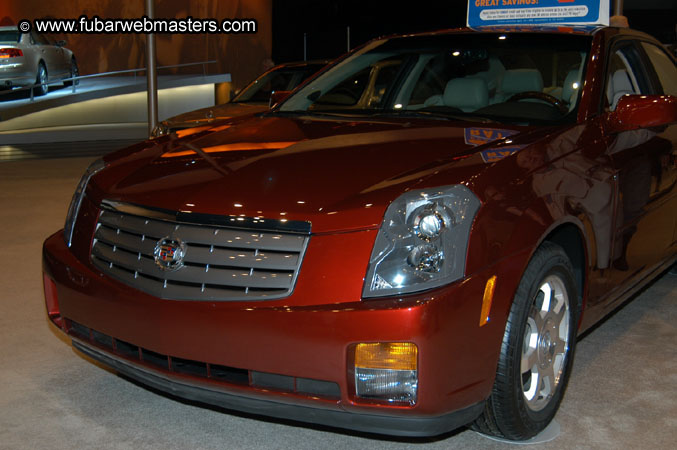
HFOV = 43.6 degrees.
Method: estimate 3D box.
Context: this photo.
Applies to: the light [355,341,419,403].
[{"bbox_3d":[0.129,0.382,2.242,0.160,0.150,0.090,5,11,26],"label":"light"}]

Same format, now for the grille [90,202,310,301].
[{"bbox_3d":[-0.470,0.084,2.508,0.860,0.255,0.160,6,11,34],"label":"grille"}]

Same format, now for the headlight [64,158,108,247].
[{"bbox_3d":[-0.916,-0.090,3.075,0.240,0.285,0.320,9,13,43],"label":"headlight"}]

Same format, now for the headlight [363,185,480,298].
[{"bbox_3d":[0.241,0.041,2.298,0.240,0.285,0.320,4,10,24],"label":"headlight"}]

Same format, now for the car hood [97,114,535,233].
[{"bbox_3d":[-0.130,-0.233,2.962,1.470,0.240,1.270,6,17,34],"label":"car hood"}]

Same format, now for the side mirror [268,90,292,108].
[{"bbox_3d":[-0.320,-0.606,4.282,0.220,0.140,0.140,6,11,34],"label":"side mirror"}]

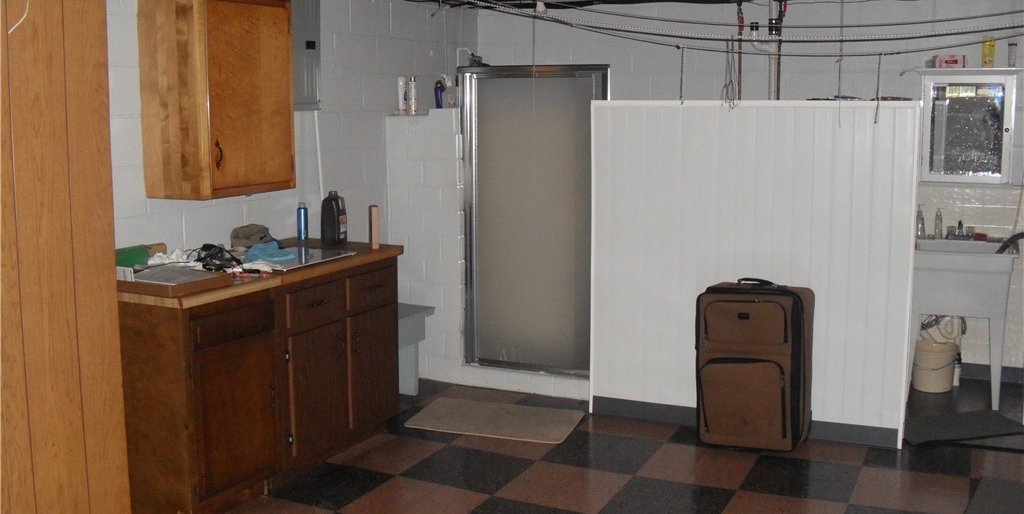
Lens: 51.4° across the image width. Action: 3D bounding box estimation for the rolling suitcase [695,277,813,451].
[{"bbox_3d":[1.119,0.494,4.937,0.460,0.760,0.280,4,10,27],"label":"rolling suitcase"}]

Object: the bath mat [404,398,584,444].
[{"bbox_3d":[-0.095,0.813,5.363,0.810,0.015,0.480,3,9,19],"label":"bath mat"}]

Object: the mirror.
[{"bbox_3d":[2.464,-0.706,5.739,0.530,0.630,0.140,4,10,25],"label":"mirror"}]

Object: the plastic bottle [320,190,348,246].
[{"bbox_3d":[-0.873,-0.197,5.255,0.090,0.265,0.120,5,10,31],"label":"plastic bottle"}]

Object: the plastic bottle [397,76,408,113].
[{"bbox_3d":[-0.619,-0.894,5.981,0.052,0.210,0.042,-3,9,-19],"label":"plastic bottle"}]

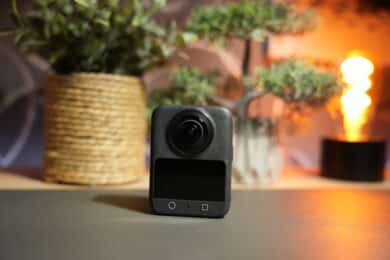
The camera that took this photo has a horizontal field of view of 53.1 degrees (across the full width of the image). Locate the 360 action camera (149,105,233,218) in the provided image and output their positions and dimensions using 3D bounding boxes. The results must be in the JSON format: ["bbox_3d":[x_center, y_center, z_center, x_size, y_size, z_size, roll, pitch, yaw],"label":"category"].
[{"bbox_3d":[-0.003,0.023,0.294,0.061,0.081,0.036,2,3,9],"label":"360 action camera"}]

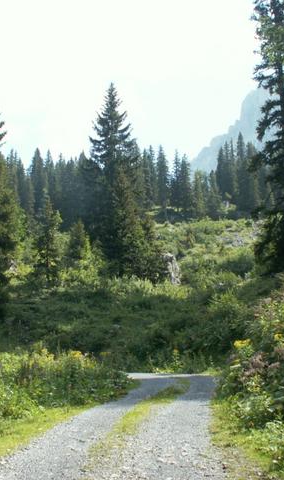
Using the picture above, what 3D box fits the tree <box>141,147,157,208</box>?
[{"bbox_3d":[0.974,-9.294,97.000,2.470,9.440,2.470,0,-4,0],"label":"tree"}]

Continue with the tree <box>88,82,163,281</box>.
[{"bbox_3d":[-1.173,-4.159,46.000,5.420,13.790,5.420,0,-4,0],"label":"tree"}]

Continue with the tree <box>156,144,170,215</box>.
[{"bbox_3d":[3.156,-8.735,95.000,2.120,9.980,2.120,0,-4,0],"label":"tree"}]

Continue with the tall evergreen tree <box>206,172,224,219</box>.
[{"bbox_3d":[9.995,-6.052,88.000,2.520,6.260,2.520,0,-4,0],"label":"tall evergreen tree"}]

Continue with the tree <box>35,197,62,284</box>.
[{"bbox_3d":[-5.635,0.030,39.000,1.740,5.300,1.740,0,-4,0],"label":"tree"}]

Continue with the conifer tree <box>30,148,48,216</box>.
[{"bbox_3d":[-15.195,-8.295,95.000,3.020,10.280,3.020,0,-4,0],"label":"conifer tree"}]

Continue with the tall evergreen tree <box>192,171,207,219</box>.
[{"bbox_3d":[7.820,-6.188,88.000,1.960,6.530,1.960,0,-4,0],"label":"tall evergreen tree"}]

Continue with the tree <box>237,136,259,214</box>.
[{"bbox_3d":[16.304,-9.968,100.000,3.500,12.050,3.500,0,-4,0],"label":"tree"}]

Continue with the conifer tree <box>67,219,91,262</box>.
[{"bbox_3d":[-4.220,0.033,43.000,1.640,2.920,1.640,0,-4,0],"label":"conifer tree"}]

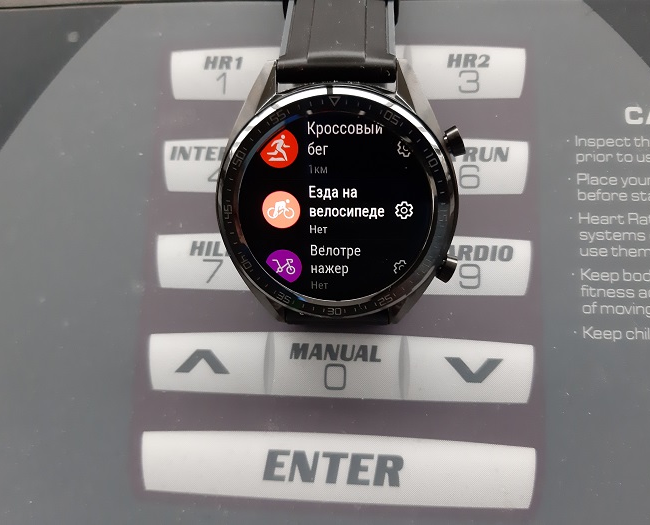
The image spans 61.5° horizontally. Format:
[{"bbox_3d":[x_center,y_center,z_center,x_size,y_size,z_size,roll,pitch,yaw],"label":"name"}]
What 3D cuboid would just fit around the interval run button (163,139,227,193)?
[{"bbox_3d":[-0.025,-0.023,0.134,0.029,0.003,0.013,1,81,4],"label":"interval run button"}]

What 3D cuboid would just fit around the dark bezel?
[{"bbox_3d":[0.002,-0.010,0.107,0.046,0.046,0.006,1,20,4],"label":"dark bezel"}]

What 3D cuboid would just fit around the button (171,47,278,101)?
[{"bbox_3d":[-0.025,-0.047,0.137,0.029,0.003,0.013,1,81,4],"label":"button"}]

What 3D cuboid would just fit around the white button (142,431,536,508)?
[{"bbox_3d":[0.002,0.046,0.121,0.087,0.003,0.013,1,81,4],"label":"white button"}]

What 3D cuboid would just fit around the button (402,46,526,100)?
[{"bbox_3d":[0.034,-0.045,0.133,0.029,0.003,0.013,1,81,4],"label":"button"}]

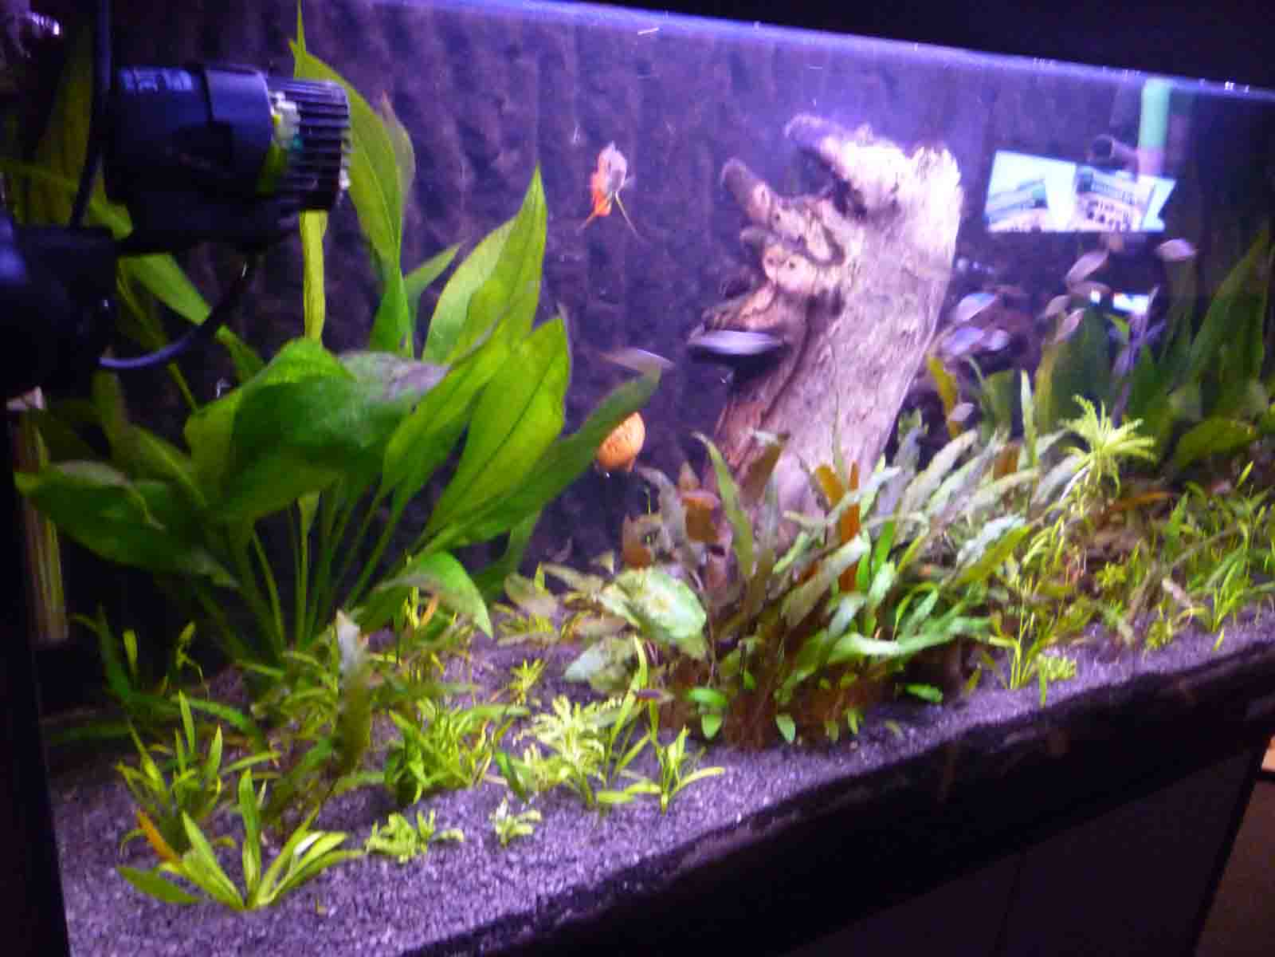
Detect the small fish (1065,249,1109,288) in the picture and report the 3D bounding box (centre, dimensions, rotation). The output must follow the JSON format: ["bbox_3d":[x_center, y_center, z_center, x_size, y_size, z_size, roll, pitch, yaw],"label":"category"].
[{"bbox_3d":[0.437,-0.205,1.040,0.057,0.018,0.010,-40,36,-15],"label":"small fish"}]

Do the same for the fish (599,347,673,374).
[{"bbox_3d":[-0.001,-0.101,0.920,0.069,0.015,0.012,12,17,-15],"label":"fish"}]

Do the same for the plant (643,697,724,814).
[{"bbox_3d":[0.031,0.192,0.732,0.056,0.068,0.050,5,19,0],"label":"plant"}]

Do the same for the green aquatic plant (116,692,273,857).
[{"bbox_3d":[-0.279,0.186,0.683,0.090,0.088,0.075,5,19,0],"label":"green aquatic plant"}]

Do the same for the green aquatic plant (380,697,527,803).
[{"bbox_3d":[-0.128,0.186,0.751,0.093,0.057,0.075,5,19,0],"label":"green aquatic plant"}]

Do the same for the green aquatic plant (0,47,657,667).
[{"bbox_3d":[-0.228,-0.102,0.830,0.430,0.440,0.310,5,19,0],"label":"green aquatic plant"}]

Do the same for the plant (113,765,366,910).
[{"bbox_3d":[-0.234,0.217,0.649,0.132,0.065,0.100,5,19,0],"label":"plant"}]

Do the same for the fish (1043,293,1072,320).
[{"bbox_3d":[0.405,-0.166,1.030,0.037,0.013,0.007,-36,34,-15],"label":"fish"}]

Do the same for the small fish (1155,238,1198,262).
[{"bbox_3d":[0.540,-0.228,1.070,0.047,0.018,0.009,-3,21,-18],"label":"small fish"}]

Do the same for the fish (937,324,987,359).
[{"bbox_3d":[0.304,-0.128,1.000,0.055,0.018,0.010,-28,29,-15],"label":"fish"}]

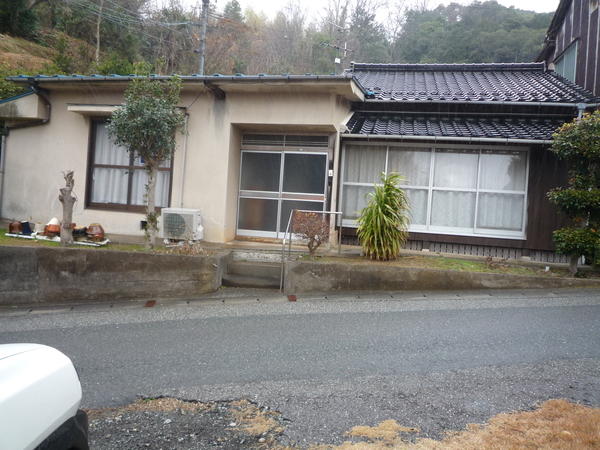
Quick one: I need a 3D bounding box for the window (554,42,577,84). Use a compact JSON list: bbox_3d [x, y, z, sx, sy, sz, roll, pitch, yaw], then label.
[{"bbox_3d":[8.290,-4.736,13.608,0.100,1.400,1.680,4,0,10],"label":"window"}]

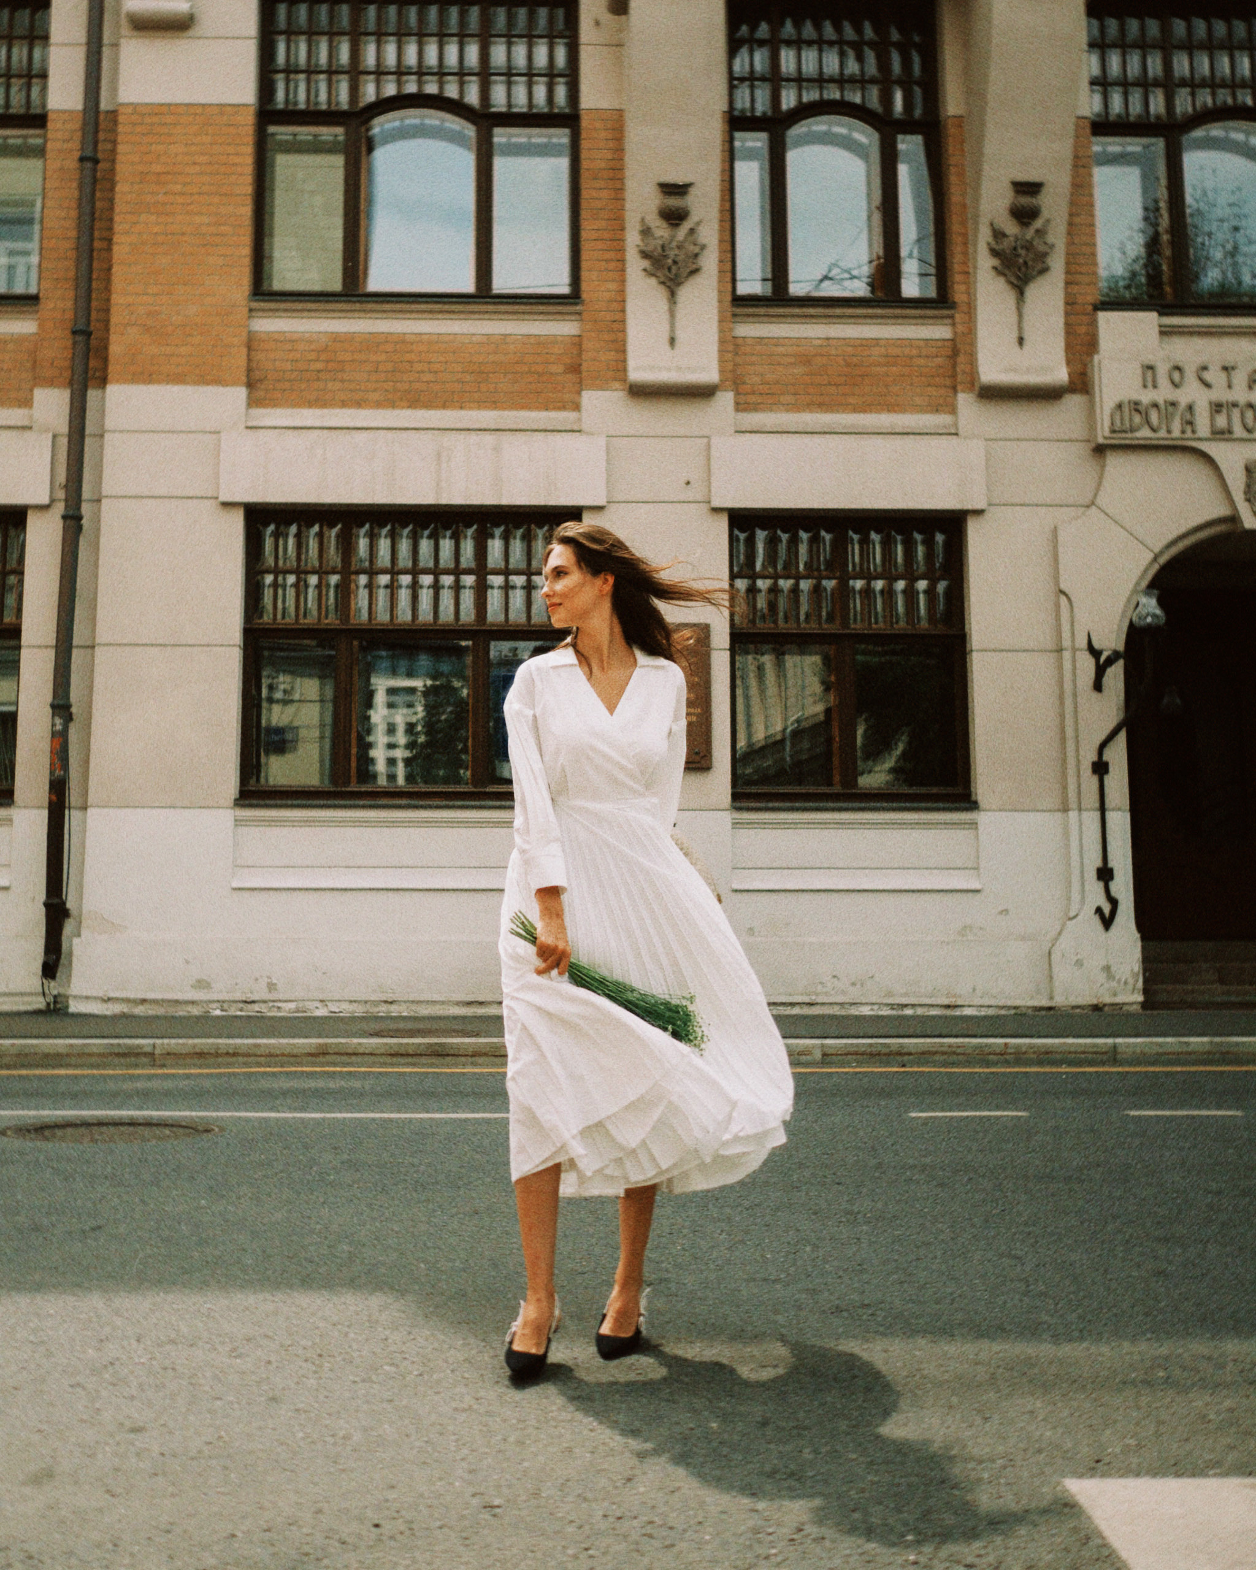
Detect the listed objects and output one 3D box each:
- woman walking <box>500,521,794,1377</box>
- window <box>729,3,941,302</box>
[{"bbox_3d":[0.039,0.282,2.917,0.590,1.710,0.460,0,-7,0],"label":"woman walking"},{"bbox_3d":[1.752,-5.314,11.668,1.782,2.697,0.250,0,-7,-2],"label":"window"}]

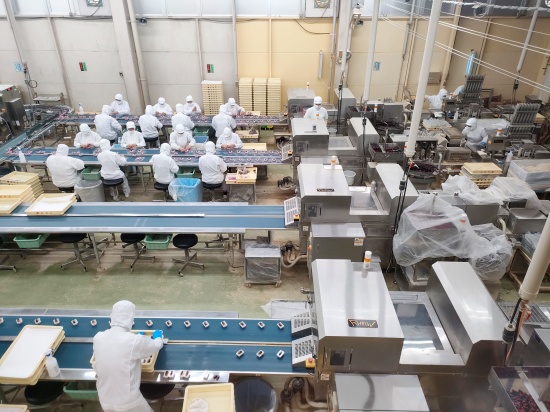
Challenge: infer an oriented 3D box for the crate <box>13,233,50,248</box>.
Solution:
[{"bbox_3d":[-3.741,0.463,6.761,0.443,0.168,0.500,1,29,1],"label":"crate"}]

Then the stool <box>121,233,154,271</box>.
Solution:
[{"bbox_3d":[-2.060,0.627,6.335,0.450,0.490,0.450,0,30,0],"label":"stool"}]

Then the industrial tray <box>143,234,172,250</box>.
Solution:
[{"bbox_3d":[-1.686,0.444,6.181,0.380,0.140,0.480,0,30,0],"label":"industrial tray"}]

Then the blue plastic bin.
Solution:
[{"bbox_3d":[-1.576,-0.188,7.850,0.520,0.560,0.440,0,30,0],"label":"blue plastic bin"}]

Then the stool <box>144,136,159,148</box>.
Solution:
[{"bbox_3d":[-2.758,-1.277,9.577,0.420,0.480,0.420,0,30,0],"label":"stool"}]

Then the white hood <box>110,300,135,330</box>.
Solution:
[{"bbox_3d":[-1.267,0.885,3.562,0.200,0.270,0.240,3,31,4],"label":"white hood"}]

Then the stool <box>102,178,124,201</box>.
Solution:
[{"bbox_3d":[-2.992,-0.271,8.075,0.420,0.530,0.420,0,30,0],"label":"stool"}]

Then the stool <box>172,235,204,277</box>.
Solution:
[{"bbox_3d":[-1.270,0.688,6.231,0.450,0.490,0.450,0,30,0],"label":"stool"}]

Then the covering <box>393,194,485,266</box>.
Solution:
[{"bbox_3d":[2.006,0.331,5.347,0.920,0.740,0.700,0,30,0],"label":"covering"}]

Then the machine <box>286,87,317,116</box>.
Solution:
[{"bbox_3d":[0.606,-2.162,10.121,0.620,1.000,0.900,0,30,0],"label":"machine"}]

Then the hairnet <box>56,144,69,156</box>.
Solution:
[{"bbox_3d":[-3.707,-0.971,7.498,0.190,0.230,0.220,8,31,13],"label":"hairnet"}]

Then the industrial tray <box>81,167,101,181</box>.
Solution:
[{"bbox_3d":[-3.664,-0.696,8.805,0.409,0.152,0.480,1,29,1],"label":"industrial tray"}]

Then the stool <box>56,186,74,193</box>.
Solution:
[{"bbox_3d":[-3.758,-0.159,7.878,0.420,0.530,0.420,0,30,0],"label":"stool"}]

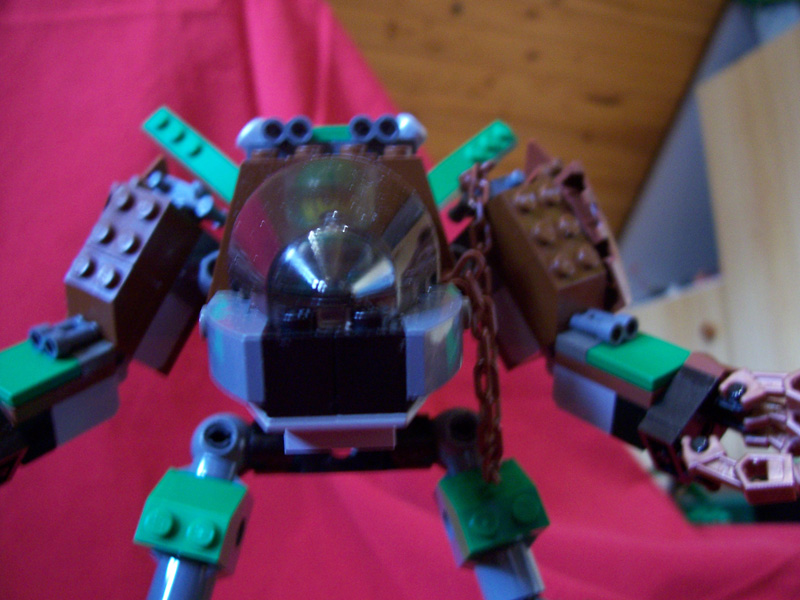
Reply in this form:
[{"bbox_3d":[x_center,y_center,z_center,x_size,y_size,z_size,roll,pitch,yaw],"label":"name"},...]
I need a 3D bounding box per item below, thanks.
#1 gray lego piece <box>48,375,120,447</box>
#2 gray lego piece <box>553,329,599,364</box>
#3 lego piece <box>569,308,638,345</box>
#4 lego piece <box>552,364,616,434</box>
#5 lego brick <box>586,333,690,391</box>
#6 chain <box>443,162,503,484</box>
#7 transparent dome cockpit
[{"bbox_3d":[-0.073,0.021,0.169,0.016,0.011,0.016,17,28,26],"label":"gray lego piece"},{"bbox_3d":[0.043,0.009,0.179,0.016,0.003,0.008,-24,34,-39],"label":"gray lego piece"},{"bbox_3d":[0.046,0.005,0.176,0.010,0.005,0.010,-24,34,-39],"label":"lego piece"},{"bbox_3d":[0.046,0.019,0.180,0.016,0.011,0.016,-24,34,-39],"label":"lego piece"},{"bbox_3d":[0.052,0.013,0.171,0.016,0.003,0.016,-24,34,-39],"label":"lego brick"},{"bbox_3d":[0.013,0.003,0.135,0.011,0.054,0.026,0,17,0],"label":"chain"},{"bbox_3d":[-0.009,-0.009,0.100,0.028,0.019,0.027,-3,20,-4],"label":"transparent dome cockpit"}]

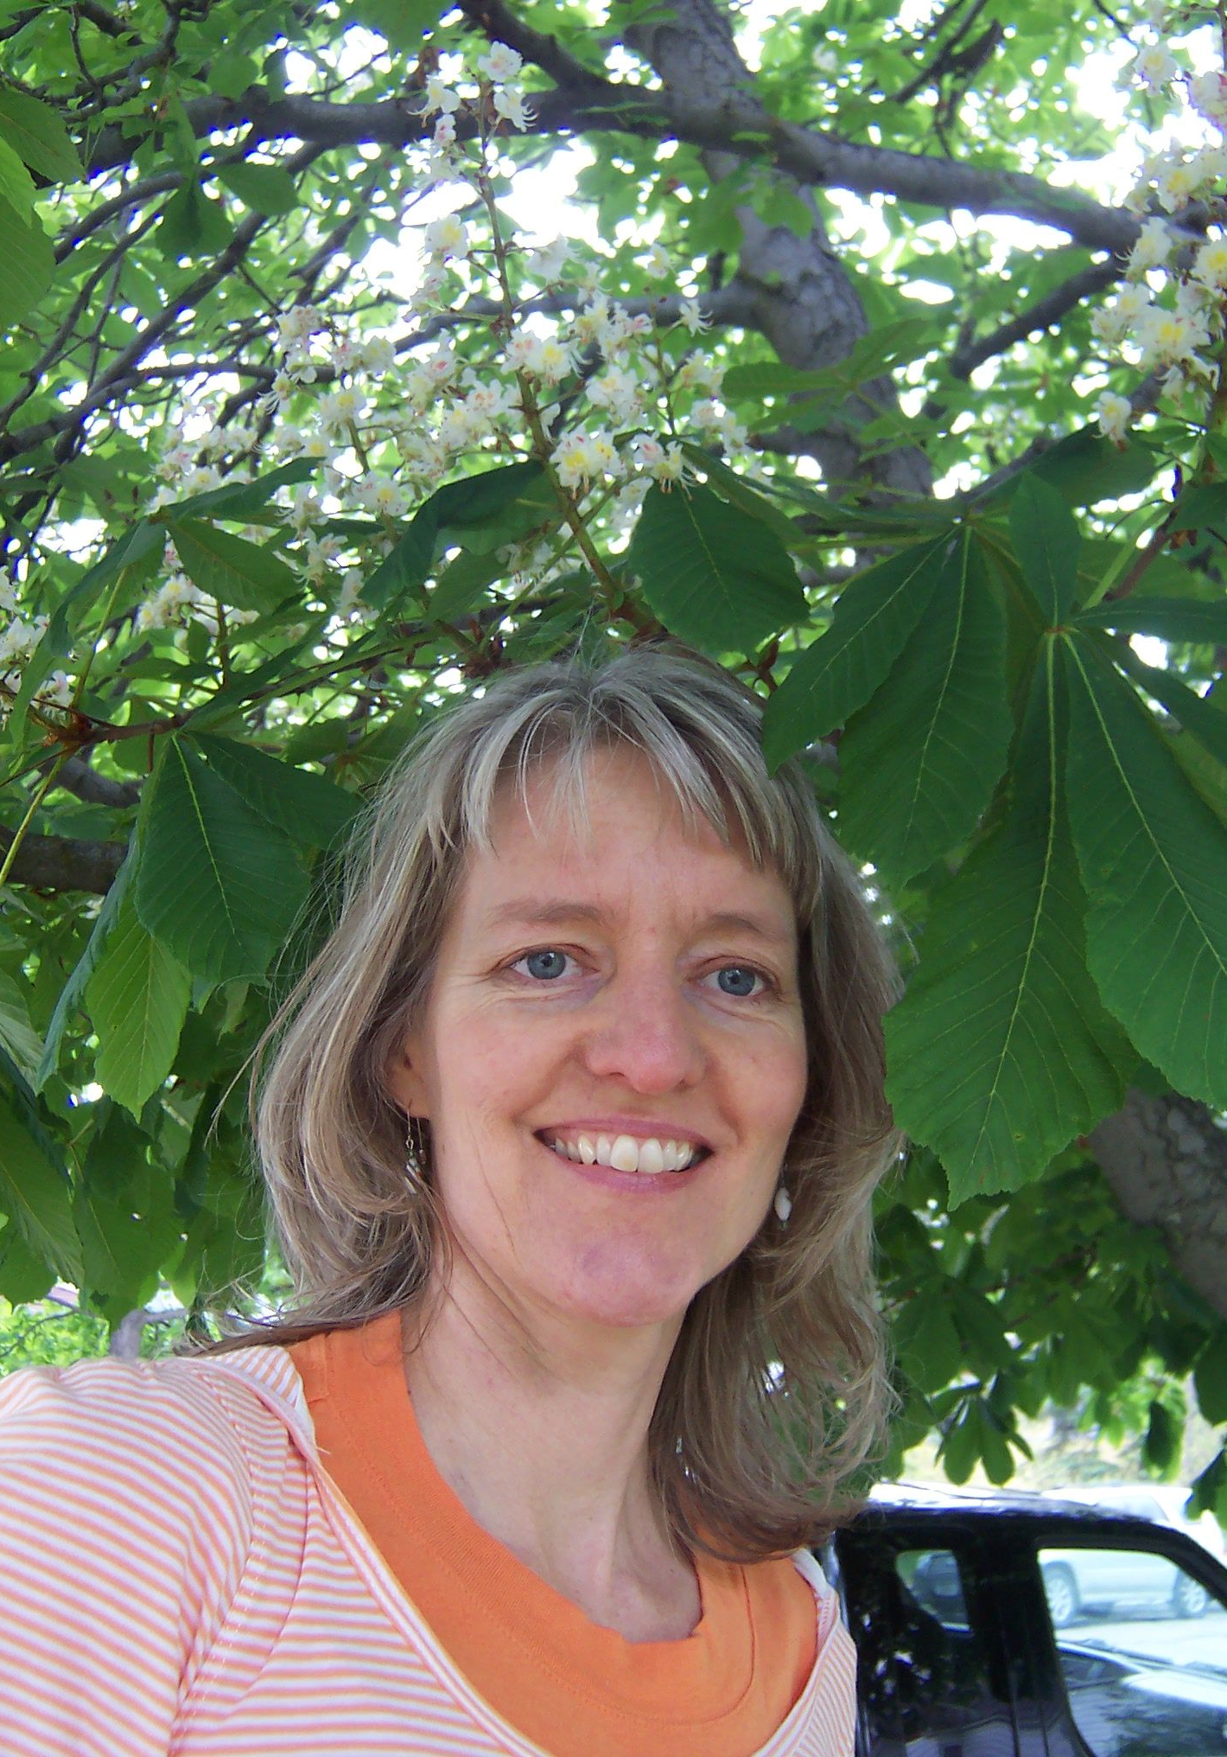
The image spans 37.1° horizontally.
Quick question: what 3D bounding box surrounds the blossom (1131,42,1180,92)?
[{"bbox_3d":[0.273,-0.408,0.920,0.025,0.026,0.024,-5,-20,14],"label":"blossom"}]

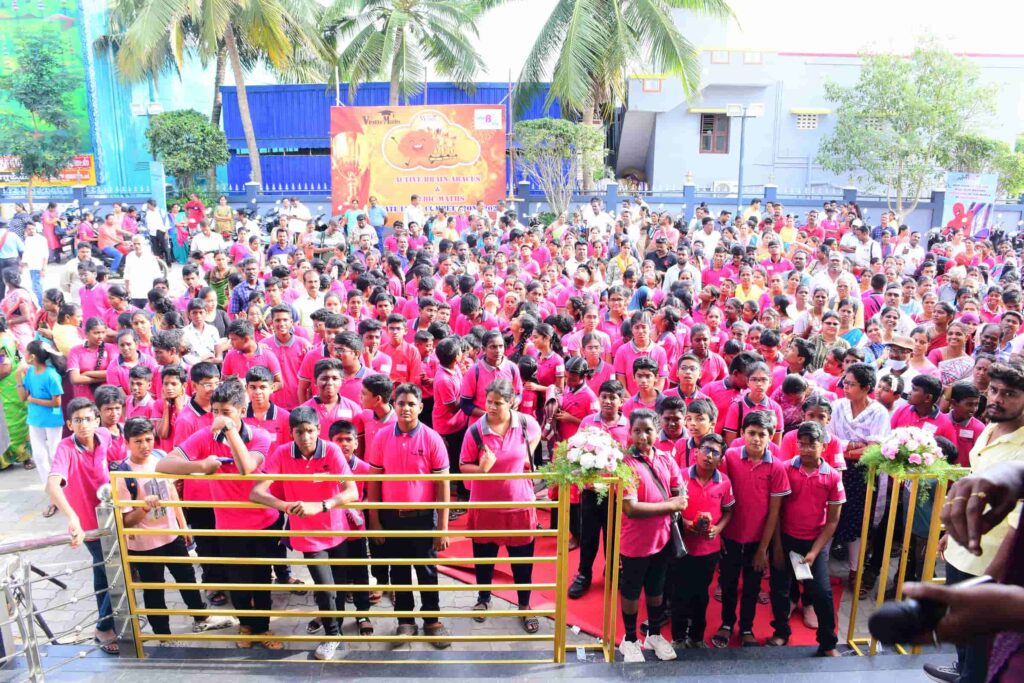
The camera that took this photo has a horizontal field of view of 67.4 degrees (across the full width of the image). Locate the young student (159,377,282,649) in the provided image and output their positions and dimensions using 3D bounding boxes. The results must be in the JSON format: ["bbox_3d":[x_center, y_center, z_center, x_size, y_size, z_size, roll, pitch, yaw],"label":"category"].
[{"bbox_3d":[-1.630,0.977,4.466,0.580,1.655,0.480,-1,14,-3],"label":"young student"}]

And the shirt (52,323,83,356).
[{"bbox_3d":[-4.040,0.133,6.996,0.300,0.530,0.360,-4,15,-17],"label":"shirt"}]

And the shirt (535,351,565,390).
[{"bbox_3d":[0.301,0.338,6.165,0.380,0.550,0.240,6,15,23],"label":"shirt"}]

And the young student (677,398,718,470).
[{"bbox_3d":[1.054,0.974,4.443,0.400,1.360,0.270,7,15,26],"label":"young student"}]

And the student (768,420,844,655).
[{"bbox_3d":[1.730,1.117,4.442,0.450,1.393,0.380,2,14,10],"label":"student"}]

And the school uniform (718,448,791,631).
[{"bbox_3d":[1.410,1.165,4.464,0.410,1.160,0.280,3,14,11],"label":"school uniform"}]

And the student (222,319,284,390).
[{"bbox_3d":[-1.758,0.640,5.289,0.460,1.620,0.310,-2,13,-8],"label":"student"}]

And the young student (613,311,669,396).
[{"bbox_3d":[1.032,0.555,6.167,0.450,1.640,0.280,1,14,6],"label":"young student"}]

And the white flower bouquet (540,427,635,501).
[{"bbox_3d":[0.378,0.612,3.844,0.460,0.280,0.400,0,13,0],"label":"white flower bouquet"}]

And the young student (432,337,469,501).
[{"bbox_3d":[-0.486,0.657,6.066,0.310,1.450,0.370,-10,18,-36],"label":"young student"}]

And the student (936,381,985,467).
[{"bbox_3d":[2.820,0.954,4.979,0.420,1.460,0.300,-2,14,-8],"label":"student"}]

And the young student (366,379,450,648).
[{"bbox_3d":[-0.594,0.994,4.450,0.490,1.590,0.330,1,14,3],"label":"young student"}]

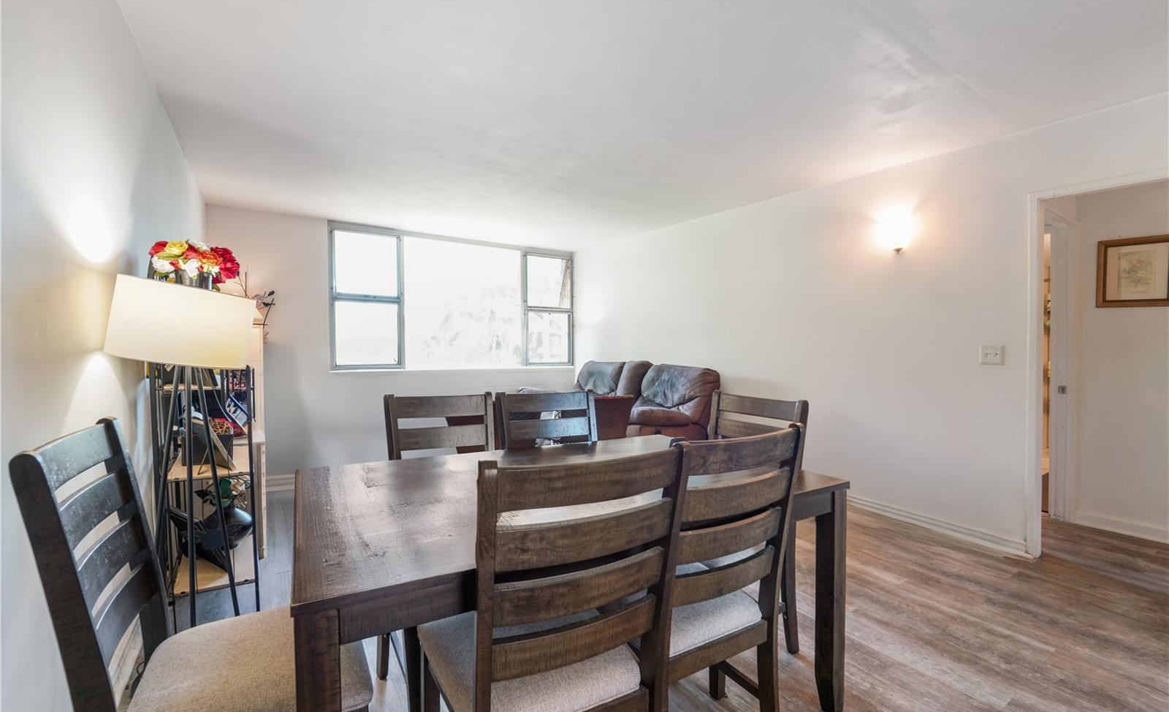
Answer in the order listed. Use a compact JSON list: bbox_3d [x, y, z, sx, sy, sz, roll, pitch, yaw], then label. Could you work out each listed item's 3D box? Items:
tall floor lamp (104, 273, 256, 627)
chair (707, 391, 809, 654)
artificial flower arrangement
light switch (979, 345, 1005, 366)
[{"bbox_3d":[-1.384,0.467,1.591,0.390,1.430,0.390,-1,2,-35],"label":"tall floor lamp"},{"bbox_3d":[0.581,0.677,1.931,0.500,1.000,0.465,-1,2,-31],"label":"chair"},{"bbox_3d":[-1.809,-0.391,2.122,0.340,0.250,0.340,-1,2,-35],"label":"artificial flower arrangement"},{"bbox_3d":[2.477,-0.005,2.760,0.015,0.117,0.117,-1,2,-35],"label":"light switch"}]

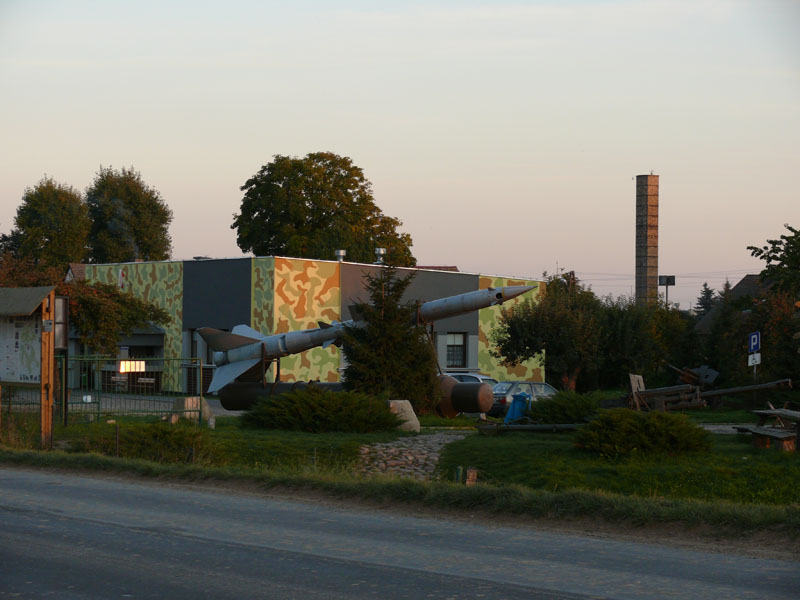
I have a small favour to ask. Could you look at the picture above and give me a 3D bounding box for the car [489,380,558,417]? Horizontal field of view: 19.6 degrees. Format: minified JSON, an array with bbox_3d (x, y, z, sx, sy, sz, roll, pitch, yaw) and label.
[{"bbox_3d":[5.297,3.846,90.320,4.000,1.400,1.660,1,-1,-34],"label":"car"}]

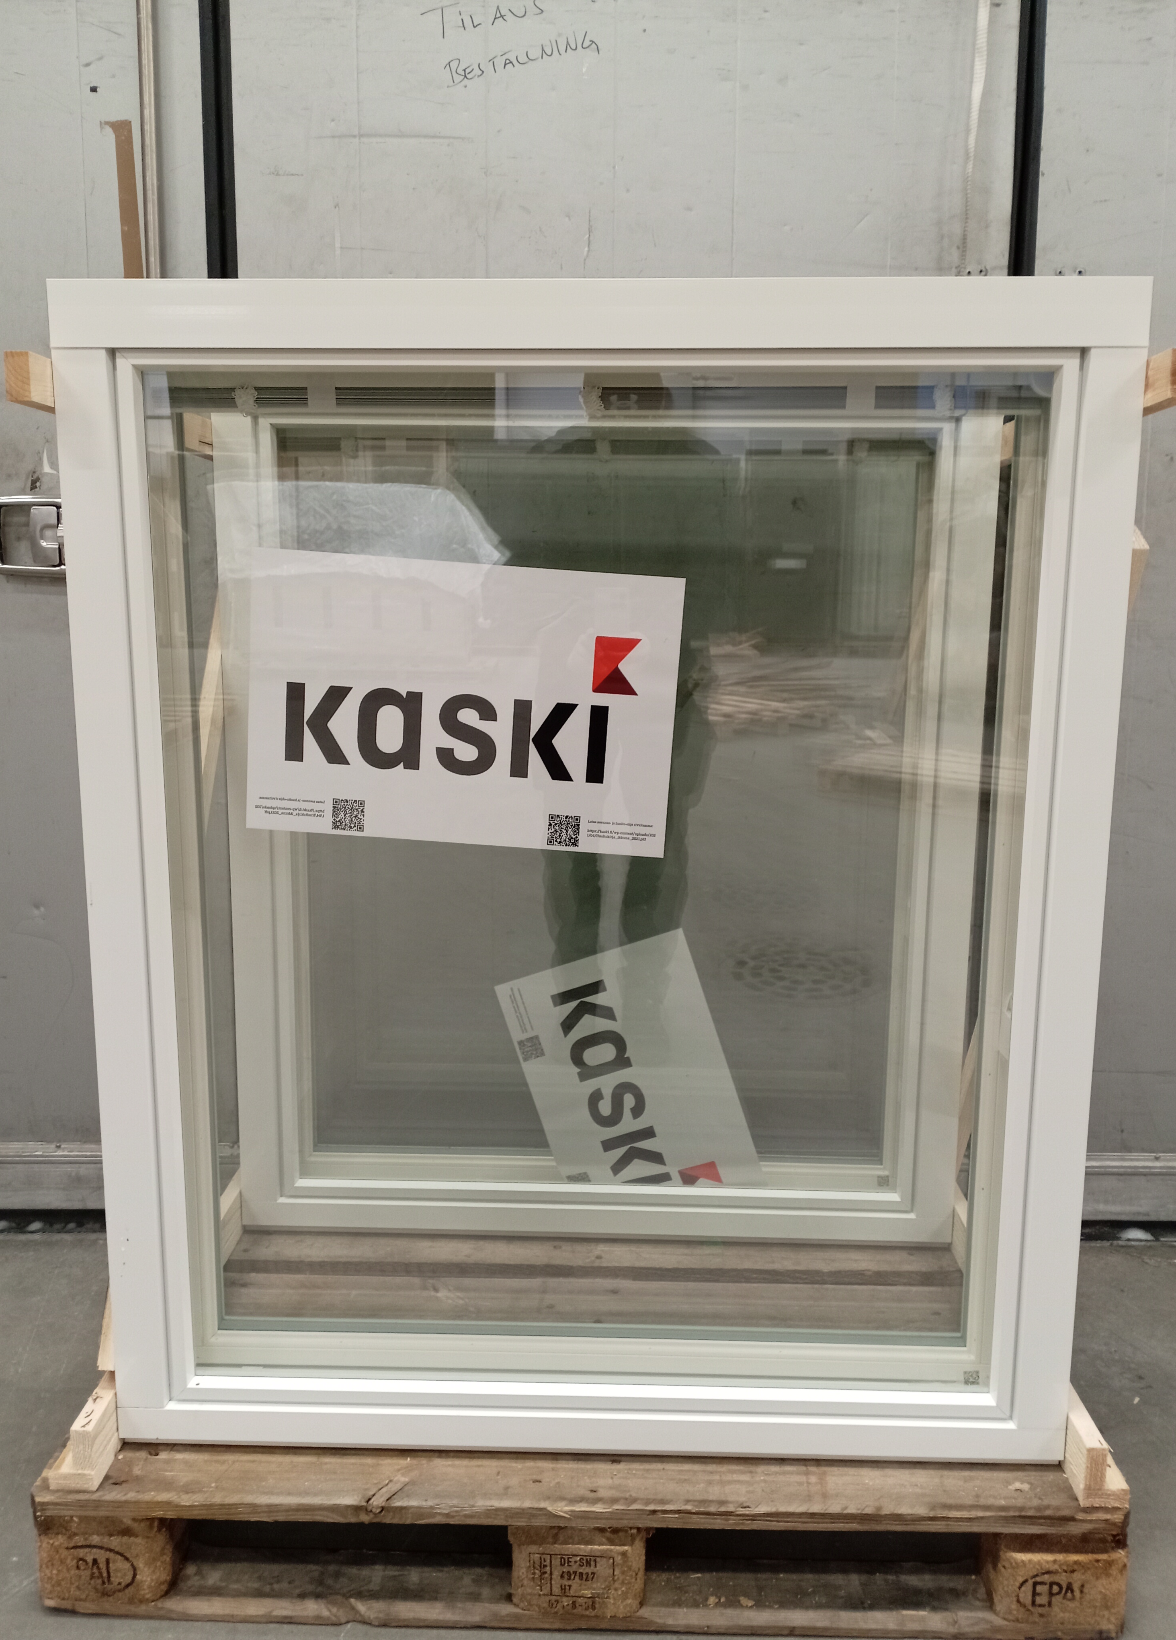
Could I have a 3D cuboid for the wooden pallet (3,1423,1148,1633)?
[{"bbox_3d":[-0.003,0.756,1.801,1.200,0.144,0.800,1,10,1],"label":"wooden pallet"}]

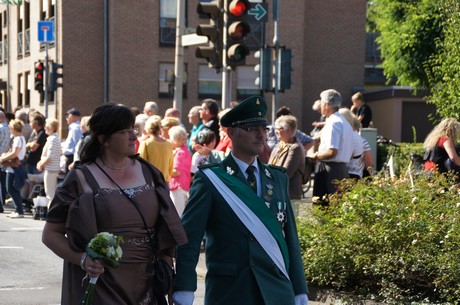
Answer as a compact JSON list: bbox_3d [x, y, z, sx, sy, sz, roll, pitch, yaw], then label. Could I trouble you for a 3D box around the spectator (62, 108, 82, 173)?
[{"bbox_3d":[-2.665,0.136,22.800,0.380,1.770,0.500,1,2,20],"label":"spectator"}]

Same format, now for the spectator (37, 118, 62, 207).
[{"bbox_3d":[-2.966,0.251,22.000,0.400,1.620,0.480,1,2,20],"label":"spectator"}]

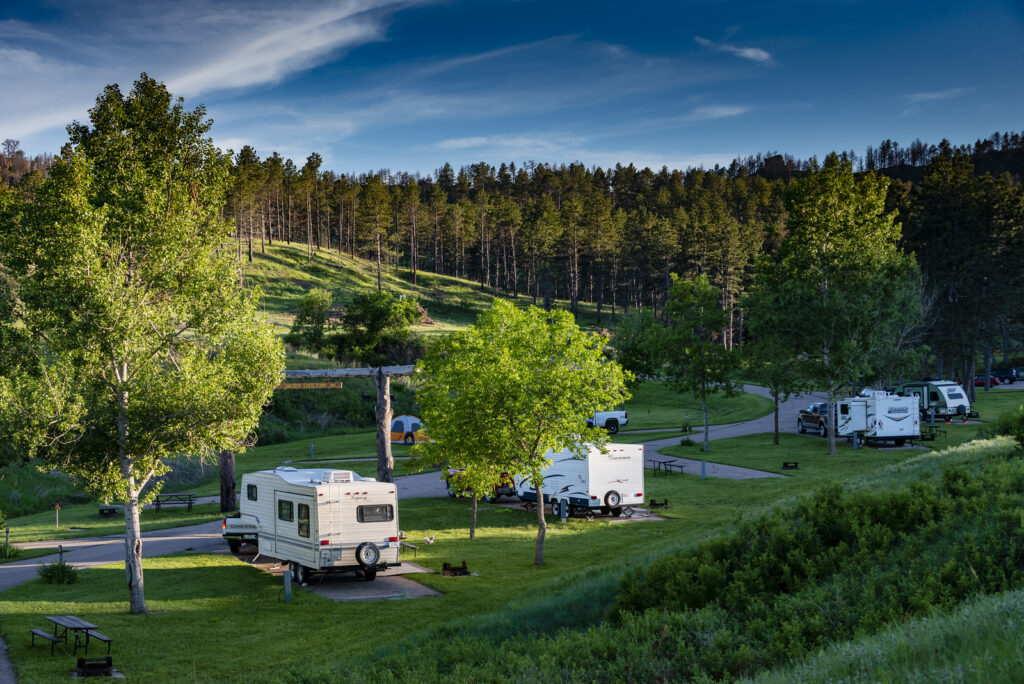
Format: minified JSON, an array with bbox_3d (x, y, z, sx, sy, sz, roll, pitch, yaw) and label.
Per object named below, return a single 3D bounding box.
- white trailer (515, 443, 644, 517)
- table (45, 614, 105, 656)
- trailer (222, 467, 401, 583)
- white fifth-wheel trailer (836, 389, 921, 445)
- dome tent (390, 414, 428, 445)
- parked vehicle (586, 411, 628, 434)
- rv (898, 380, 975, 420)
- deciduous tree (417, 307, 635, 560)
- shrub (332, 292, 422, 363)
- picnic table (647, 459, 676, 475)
[{"bbox_3d":[2.740,5.630,84.700,2.480,3.100,8.600,-1,-1,-22],"label":"white trailer"},{"bbox_3d":[-10.625,7.077,48.130,1.450,0.760,2.400,2,-2,-25],"label":"table"},{"bbox_3d":[-6.090,5.581,62.230,2.500,3.250,8.600,-1,-1,-23],"label":"trailer"},{"bbox_3d":[20.756,4.321,114.520,2.850,3.000,7.300,-1,-1,-9],"label":"white fifth-wheel trailer"},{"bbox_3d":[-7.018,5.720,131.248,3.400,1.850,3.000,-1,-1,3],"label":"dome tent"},{"bbox_3d":[4.200,4.780,124.700,5.900,1.920,2.030,-1,-1,-22],"label":"parked vehicle"},{"bbox_3d":[28.254,4.047,134.864,2.300,2.800,5.700,-1,-1,-33],"label":"rv"},{"bbox_3d":[0.360,2.910,64.200,6.900,8.500,6.600,-1,-1,0],"label":"deciduous tree"},{"bbox_3d":[-10.540,-1.130,155.000,7.100,5.700,6.000,-1,-1,0],"label":"shrub"},{"bbox_3d":[7.196,5.988,94.940,1.450,0.760,2.300,-1,-1,-15],"label":"picnic table"}]

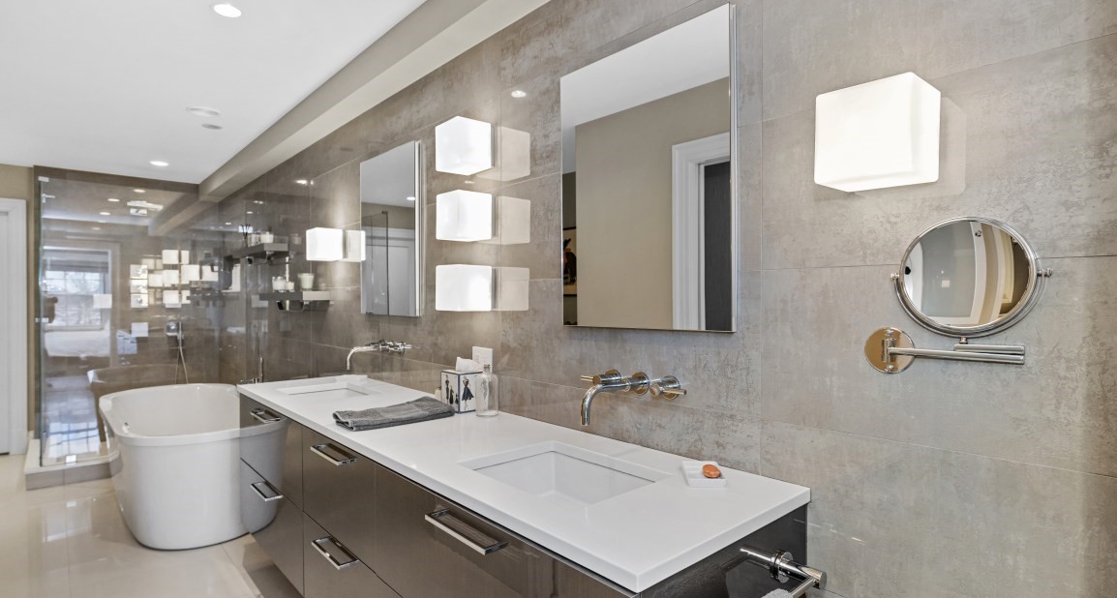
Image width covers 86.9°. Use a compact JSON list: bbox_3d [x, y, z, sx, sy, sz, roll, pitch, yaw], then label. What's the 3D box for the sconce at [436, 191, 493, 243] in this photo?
[{"bbox_3d":[-0.335,-0.296,2.143,0.156,0.162,0.158,-1,1,-41],"label":"sconce"}]

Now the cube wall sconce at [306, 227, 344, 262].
[{"bbox_3d":[-1.254,-0.288,3.164,0.150,0.160,0.160,-1,1,-41],"label":"cube wall sconce"}]

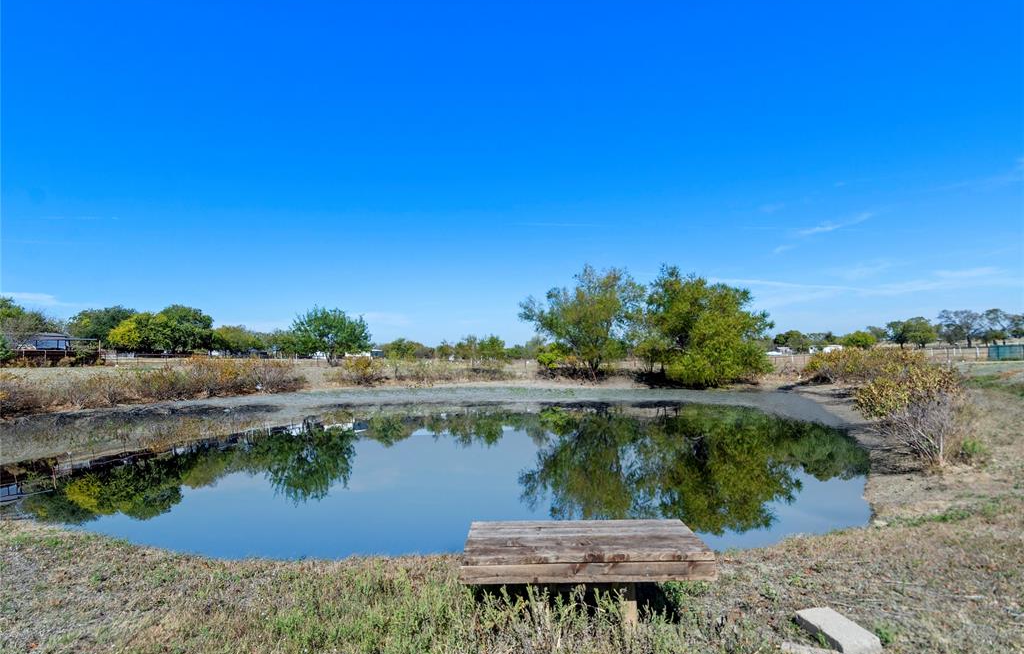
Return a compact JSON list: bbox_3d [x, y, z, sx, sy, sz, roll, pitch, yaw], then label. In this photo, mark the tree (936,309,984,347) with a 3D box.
[{"bbox_3d":[83.293,0.279,95.000,6.640,7.438,5.976,-2,-3,41],"label":"tree"}]

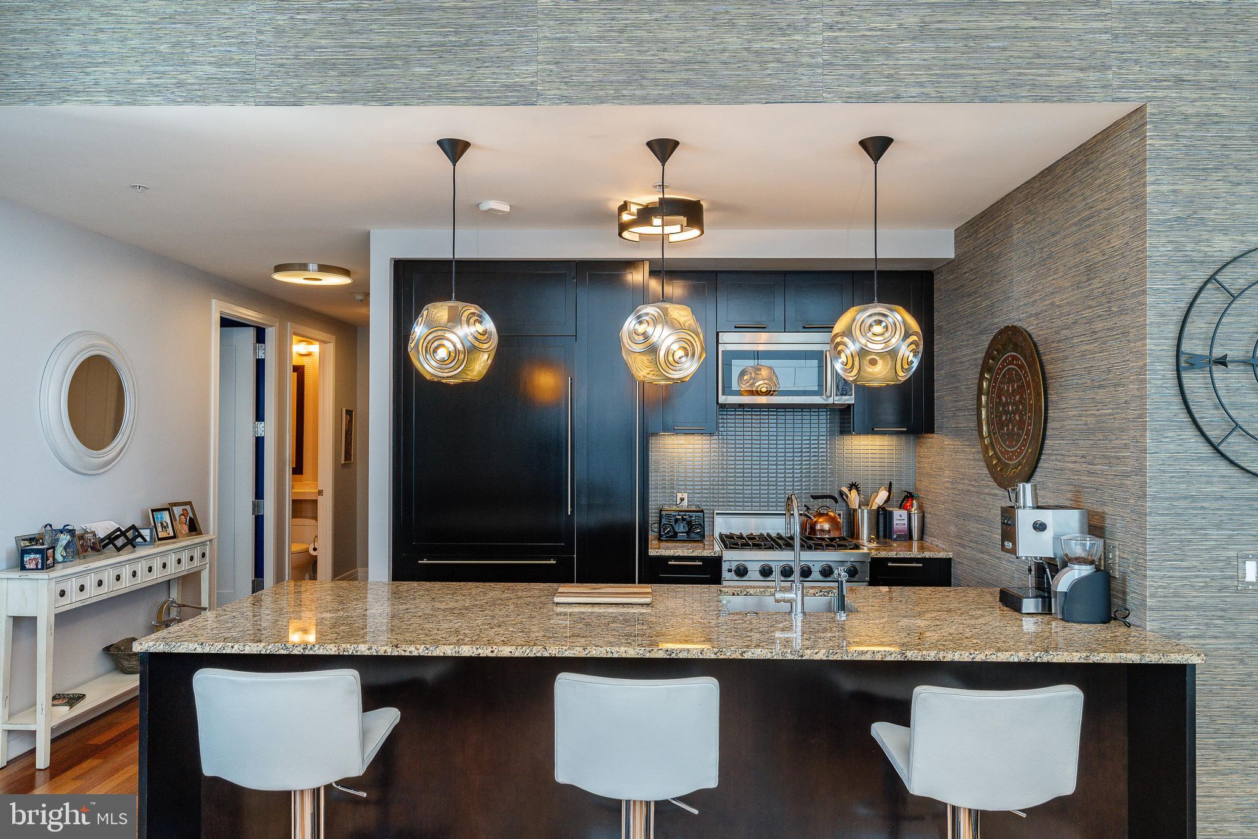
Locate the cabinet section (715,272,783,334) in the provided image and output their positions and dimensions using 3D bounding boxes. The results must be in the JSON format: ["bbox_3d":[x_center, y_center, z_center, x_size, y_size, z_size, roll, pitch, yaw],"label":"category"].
[{"bbox_3d":[0.689,-0.659,4.869,0.382,0.339,0.323,0,-1,1],"label":"cabinet section"}]

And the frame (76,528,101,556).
[{"bbox_3d":[-2.787,0.635,4.346,0.060,0.140,0.155,-8,-2,5],"label":"frame"}]

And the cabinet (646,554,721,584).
[{"bbox_3d":[0.304,1.155,4.748,0.385,0.850,0.620,0,-1,1],"label":"cabinet"}]

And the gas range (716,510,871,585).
[{"bbox_3d":[0.871,1.084,4.666,0.761,1.072,0.720,0,-1,1],"label":"gas range"}]

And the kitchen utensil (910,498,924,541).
[{"bbox_3d":[1.673,0.588,4.893,0.085,0.238,0.085,0,-1,1],"label":"kitchen utensil"}]

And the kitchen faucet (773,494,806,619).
[{"bbox_3d":[0.556,0.469,2.956,0.105,0.412,0.250,0,-1,1],"label":"kitchen faucet"}]

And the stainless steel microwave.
[{"bbox_3d":[0.889,-0.287,4.877,0.757,0.401,0.380,0,-1,1],"label":"stainless steel microwave"}]

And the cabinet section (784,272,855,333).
[{"bbox_3d":[1.069,-0.657,4.860,0.380,0.339,0.323,0,-1,1],"label":"cabinet section"}]

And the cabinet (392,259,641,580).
[{"bbox_3d":[-0.580,0.383,4.786,1.370,2.464,0.605,0,-1,1],"label":"cabinet"}]

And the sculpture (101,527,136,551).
[{"bbox_3d":[-2.732,0.646,4.539,0.085,0.125,0.280,0,-1,21],"label":"sculpture"}]

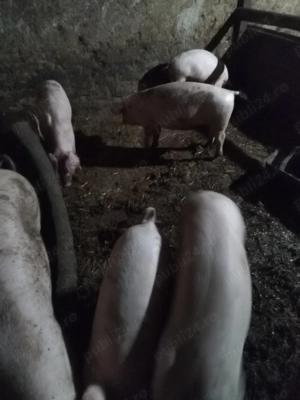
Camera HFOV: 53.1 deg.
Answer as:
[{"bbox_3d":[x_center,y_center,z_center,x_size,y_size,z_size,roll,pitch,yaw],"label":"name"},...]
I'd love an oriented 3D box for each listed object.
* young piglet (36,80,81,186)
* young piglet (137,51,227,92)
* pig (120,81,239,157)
[{"bbox_3d":[-0.772,-0.586,2.537,0.270,0.520,0.920,-12,41,-12],"label":"young piglet"},{"bbox_3d":[0.447,-1.347,3.361,0.880,0.530,0.290,8,41,11],"label":"young piglet"},{"bbox_3d":[0.237,-0.696,2.575,1.010,0.610,0.310,2,40,4],"label":"pig"}]

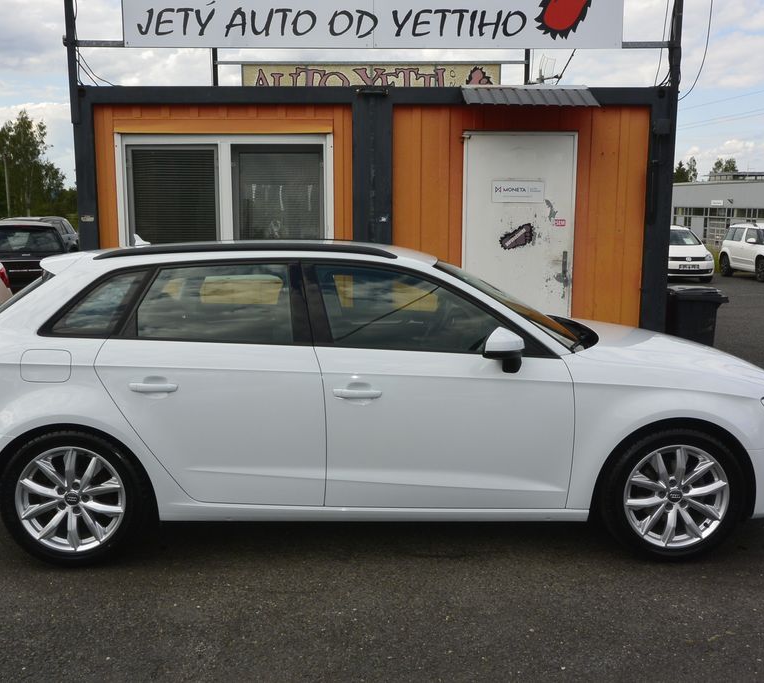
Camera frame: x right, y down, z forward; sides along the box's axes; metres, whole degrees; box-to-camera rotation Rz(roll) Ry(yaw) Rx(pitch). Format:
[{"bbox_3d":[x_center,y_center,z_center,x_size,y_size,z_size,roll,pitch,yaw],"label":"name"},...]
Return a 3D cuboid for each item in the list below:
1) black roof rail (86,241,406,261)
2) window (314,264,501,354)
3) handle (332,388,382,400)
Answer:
[{"bbox_3d":[-0.613,-0.405,3.470,1.366,0.073,0.060,0,9,-1],"label":"black roof rail"},{"bbox_3d":[0.122,-0.147,3.357,0.820,0.410,0.060,0,-14,-2],"label":"window"},{"bbox_3d":[-0.104,0.222,3.273,0.215,0.043,0.048,0,8,-2],"label":"handle"}]

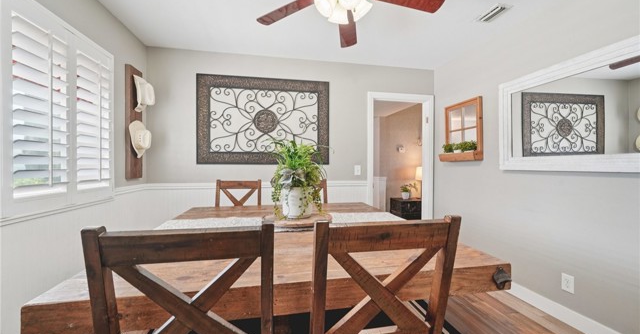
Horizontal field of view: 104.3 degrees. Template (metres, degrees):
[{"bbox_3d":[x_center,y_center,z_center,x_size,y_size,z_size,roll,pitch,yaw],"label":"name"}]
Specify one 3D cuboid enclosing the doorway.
[{"bbox_3d":[1.065,0.100,3.308,0.930,2.103,0.130,0,0,-11],"label":"doorway"}]

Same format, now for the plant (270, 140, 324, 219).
[{"bbox_3d":[-0.166,0.083,1.830,0.400,0.560,0.380,0,0,-11],"label":"plant"}]

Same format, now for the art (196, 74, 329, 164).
[{"bbox_3d":[-0.624,-0.540,2.916,1.520,1.010,0.040,0,0,-11],"label":"art"}]

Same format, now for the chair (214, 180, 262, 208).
[{"bbox_3d":[-0.795,0.646,2.366,0.460,1.015,0.540,0,0,-11],"label":"chair"}]

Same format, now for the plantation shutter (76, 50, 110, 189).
[{"bbox_3d":[-1.712,-0.325,1.909,0.050,1.040,0.390,0,0,-11],"label":"plantation shutter"}]

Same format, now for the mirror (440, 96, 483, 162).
[{"bbox_3d":[1.579,-0.404,2.825,0.105,0.665,0.540,0,0,-11],"label":"mirror"}]

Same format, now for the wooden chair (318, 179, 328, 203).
[{"bbox_3d":[-0.093,0.646,2.499,0.460,1.015,0.540,0,0,-11],"label":"wooden chair"}]

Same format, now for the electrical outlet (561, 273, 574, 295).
[{"bbox_3d":[1.816,0.857,1.825,0.012,0.125,0.079,0,0,-11],"label":"electrical outlet"}]

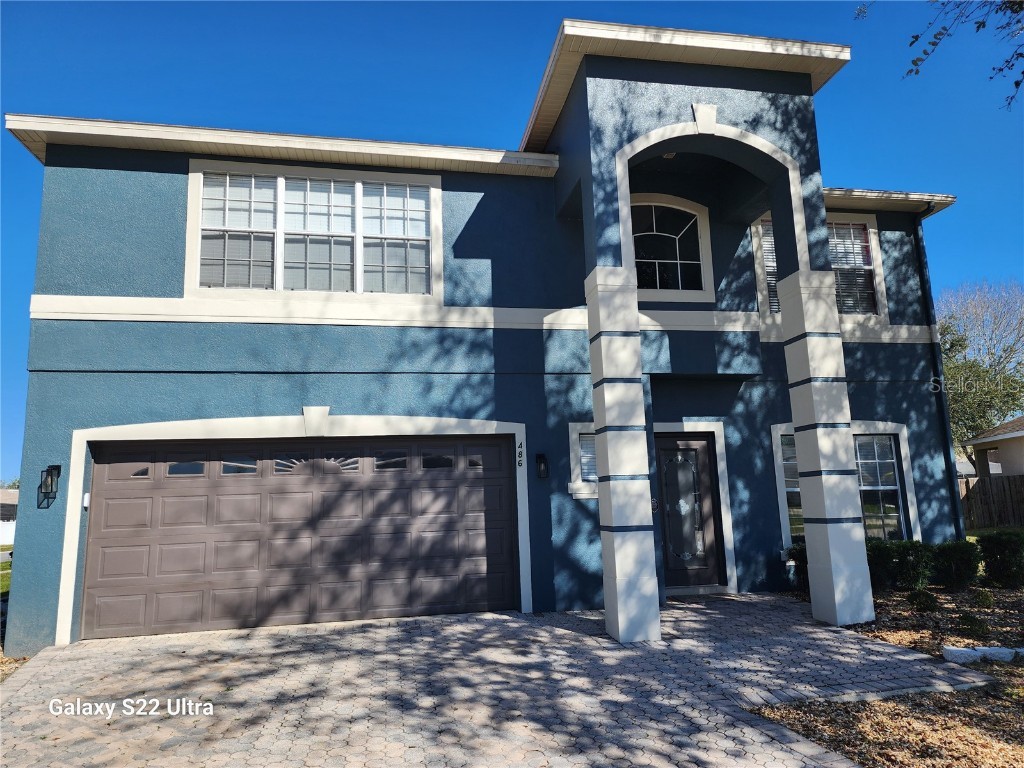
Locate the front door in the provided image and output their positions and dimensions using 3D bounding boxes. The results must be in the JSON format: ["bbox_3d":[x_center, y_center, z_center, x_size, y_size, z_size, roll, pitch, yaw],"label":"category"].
[{"bbox_3d":[2.385,1.740,9.346,0.930,2.050,0.120,0,-10,-11],"label":"front door"}]

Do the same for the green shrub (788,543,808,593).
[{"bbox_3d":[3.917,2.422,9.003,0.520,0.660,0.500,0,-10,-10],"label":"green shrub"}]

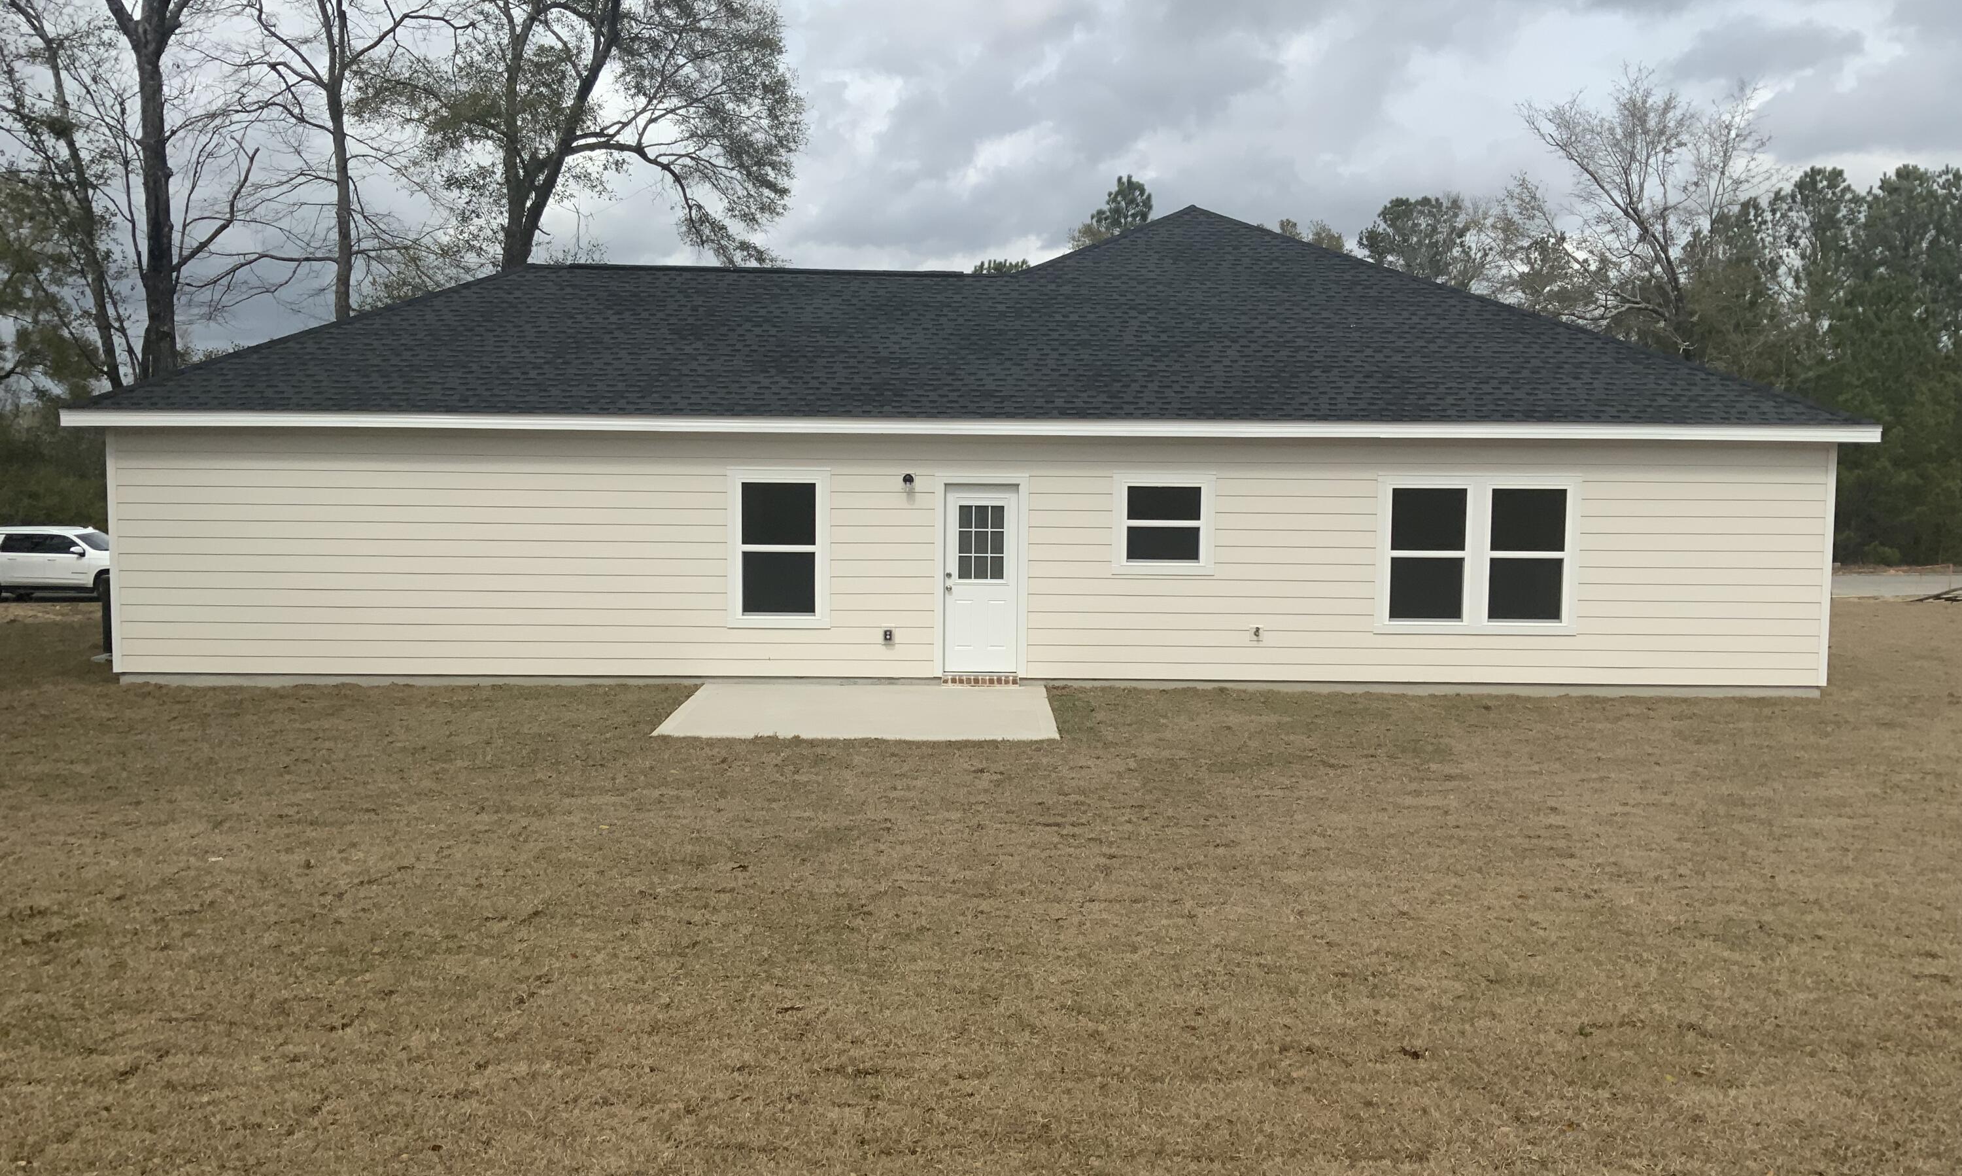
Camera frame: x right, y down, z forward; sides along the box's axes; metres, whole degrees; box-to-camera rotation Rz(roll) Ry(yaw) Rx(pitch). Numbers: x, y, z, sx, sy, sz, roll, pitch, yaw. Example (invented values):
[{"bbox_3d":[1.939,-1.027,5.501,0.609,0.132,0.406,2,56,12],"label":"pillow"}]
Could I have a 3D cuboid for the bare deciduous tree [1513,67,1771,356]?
[{"bbox_3d":[23.300,-9.400,58.000,9.000,17.500,8.500,0,4,0],"label":"bare deciduous tree"}]

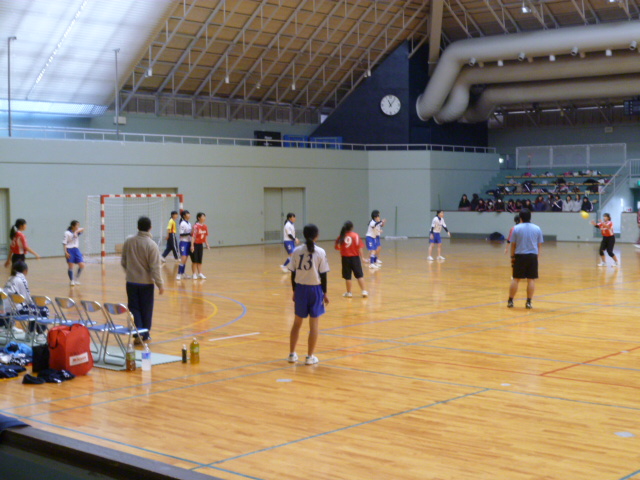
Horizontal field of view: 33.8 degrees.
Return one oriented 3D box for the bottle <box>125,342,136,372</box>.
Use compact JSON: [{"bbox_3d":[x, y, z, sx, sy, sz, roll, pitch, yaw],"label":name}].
[{"bbox_3d":[-2.208,1.368,12.300,0.105,0.310,0.100,-1,3,-3],"label":"bottle"}]

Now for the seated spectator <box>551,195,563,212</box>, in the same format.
[{"bbox_3d":[9.622,-1.197,42.875,0.480,1.260,0.700,2,3,42],"label":"seated spectator"}]

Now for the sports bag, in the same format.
[{"bbox_3d":[-2.940,1.273,12.392,0.310,0.550,0.440,1,3,30],"label":"sports bag"}]

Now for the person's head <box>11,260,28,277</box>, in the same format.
[{"bbox_3d":[-4.218,0.404,14.800,0.220,0.235,0.180,-3,4,-42],"label":"person's head"}]

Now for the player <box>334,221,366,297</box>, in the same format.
[{"bbox_3d":[0.607,0.387,20.877,0.580,1.480,0.420,0,3,12],"label":"player"}]

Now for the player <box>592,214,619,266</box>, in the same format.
[{"bbox_3d":[7.812,-0.042,28.829,0.680,1.450,0.520,-3,3,-40],"label":"player"}]

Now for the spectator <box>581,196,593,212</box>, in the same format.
[{"bbox_3d":[10.556,-1.125,41.588,0.450,1.120,0.550,2,4,42],"label":"spectator"}]

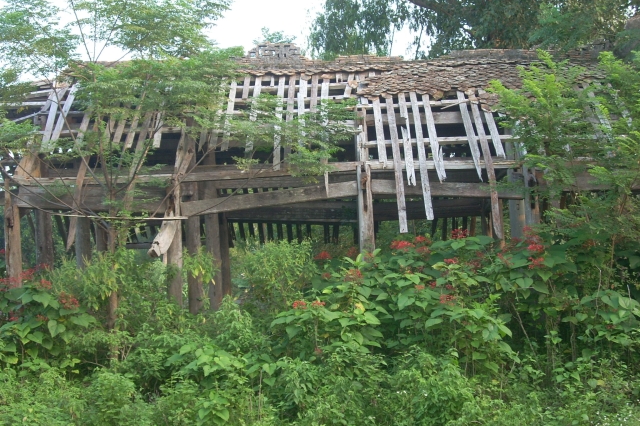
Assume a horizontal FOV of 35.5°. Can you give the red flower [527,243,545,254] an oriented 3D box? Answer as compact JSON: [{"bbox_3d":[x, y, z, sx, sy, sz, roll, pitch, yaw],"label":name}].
[{"bbox_3d":[2.353,0.388,10.900,0.197,0.109,0.145,-2,1,0],"label":"red flower"}]

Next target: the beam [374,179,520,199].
[{"bbox_3d":[1.660,-0.308,13.100,2.000,0.185,0.130,2,0,0],"label":"beam"}]

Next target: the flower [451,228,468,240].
[{"bbox_3d":[1.593,0.234,11.400,0.205,0.137,0.163,-2,1,0],"label":"flower"}]

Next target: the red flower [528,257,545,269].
[{"bbox_3d":[2.320,0.541,10.700,0.172,0.129,0.142,-2,1,0],"label":"red flower"}]

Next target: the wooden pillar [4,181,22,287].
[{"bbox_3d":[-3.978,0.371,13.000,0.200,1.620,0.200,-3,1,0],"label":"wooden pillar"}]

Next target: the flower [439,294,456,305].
[{"bbox_3d":[1.277,0.866,10.000,0.180,0.120,0.143,-2,1,0],"label":"flower"}]

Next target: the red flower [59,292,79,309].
[{"bbox_3d":[-2.721,0.947,10.800,0.216,0.195,0.195,-2,1,0],"label":"red flower"}]

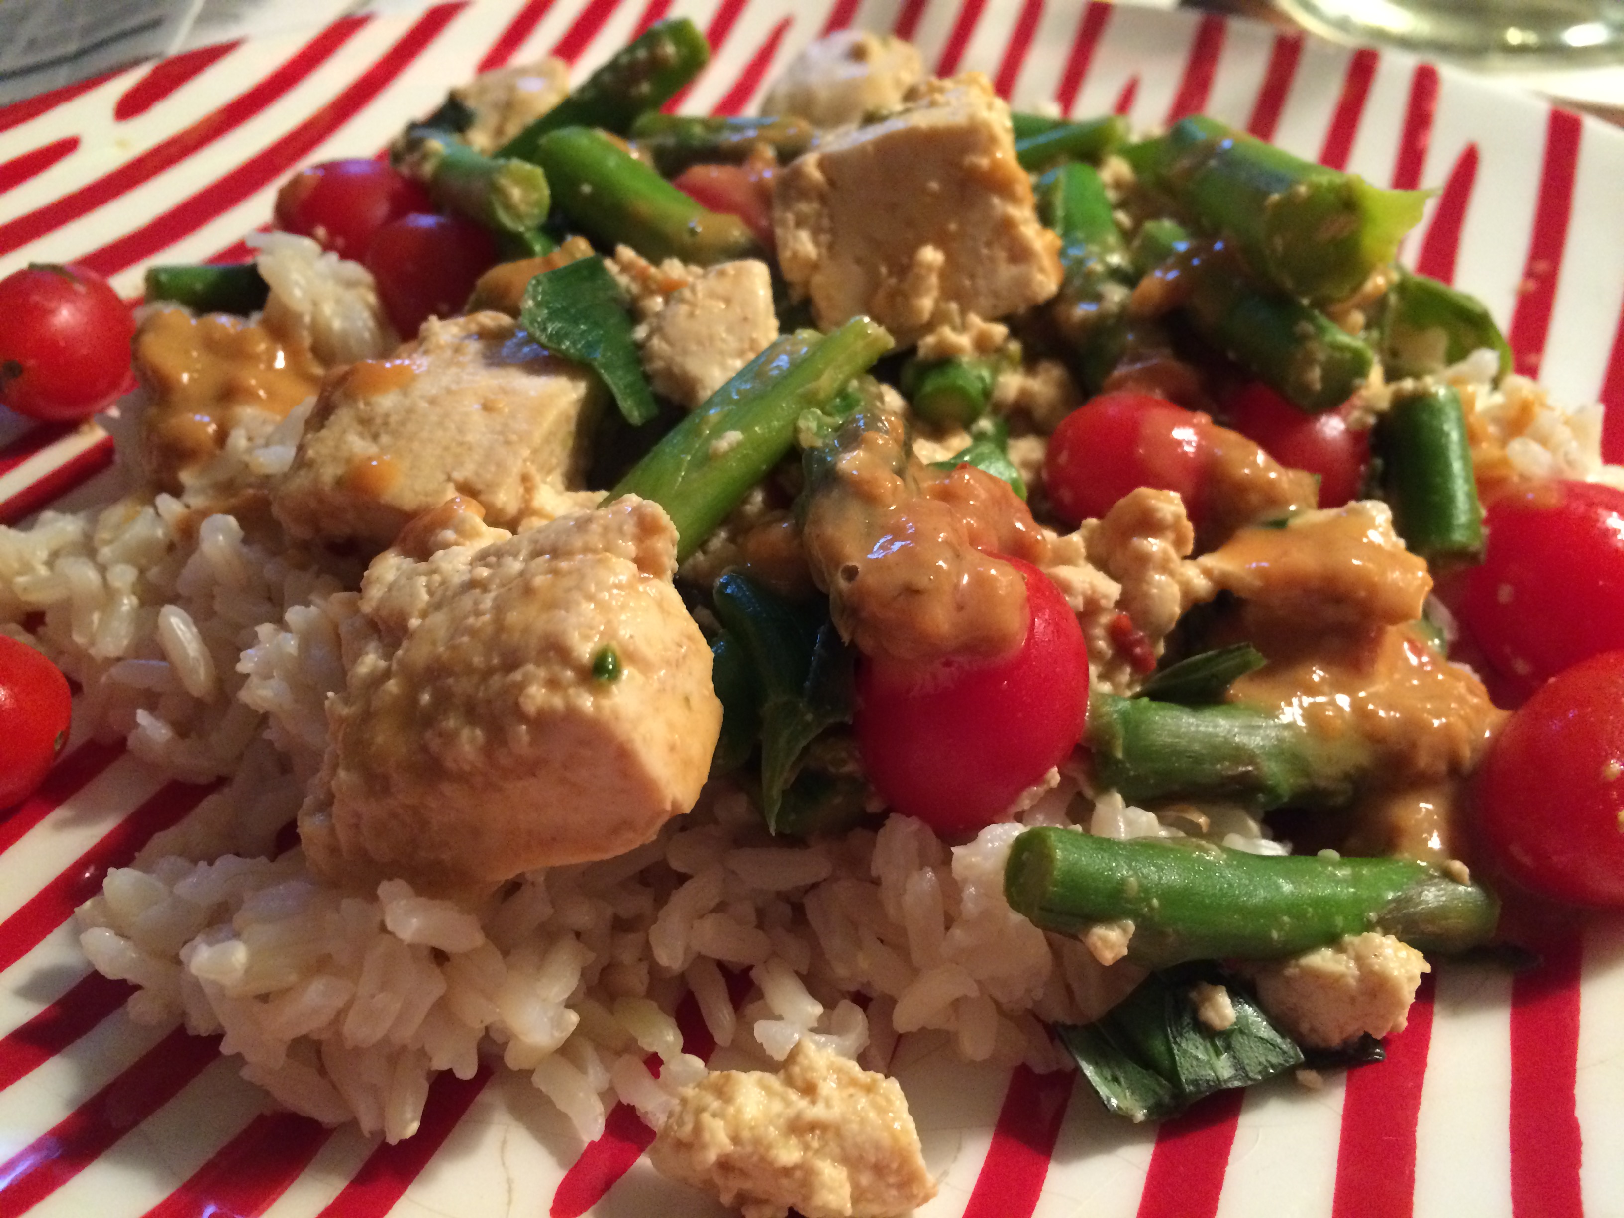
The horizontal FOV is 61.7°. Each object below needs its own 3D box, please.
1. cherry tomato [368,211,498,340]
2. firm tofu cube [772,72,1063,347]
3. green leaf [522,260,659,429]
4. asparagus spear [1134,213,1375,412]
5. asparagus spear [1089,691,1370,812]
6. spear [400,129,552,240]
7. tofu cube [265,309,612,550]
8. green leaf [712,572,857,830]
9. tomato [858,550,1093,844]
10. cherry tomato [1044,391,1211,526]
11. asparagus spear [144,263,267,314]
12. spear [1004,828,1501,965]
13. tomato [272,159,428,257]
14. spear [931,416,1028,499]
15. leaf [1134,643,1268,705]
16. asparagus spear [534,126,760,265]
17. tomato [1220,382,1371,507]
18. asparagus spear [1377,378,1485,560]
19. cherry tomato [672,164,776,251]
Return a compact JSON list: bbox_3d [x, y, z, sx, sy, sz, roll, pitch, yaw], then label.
[{"bbox_3d":[-0.075,-0.065,0.268,0.026,0.026,0.026,3,38,0],"label":"cherry tomato"},{"bbox_3d":[0.016,-0.062,0.212,0.032,0.031,0.026,-16,38,-9],"label":"firm tofu cube"},{"bbox_3d":[-0.037,-0.044,0.224,0.019,0.029,0.008,-21,0,-2],"label":"green leaf"},{"bbox_3d":[0.059,-0.043,0.191,0.011,0.011,0.037,-16,44,-21],"label":"asparagus spear"},{"bbox_3d":[0.042,0.014,0.134,0.029,0.010,0.010,5,36,2],"label":"asparagus spear"},{"bbox_3d":[-0.068,-0.086,0.275,0.032,0.015,0.015,22,41,38],"label":"spear"},{"bbox_3d":[-0.047,-0.021,0.171,0.031,0.023,0.028,-1,52,-2],"label":"tofu cube"},{"bbox_3d":[-0.003,0.011,0.170,0.018,0.031,0.013,-9,-6,0],"label":"green leaf"},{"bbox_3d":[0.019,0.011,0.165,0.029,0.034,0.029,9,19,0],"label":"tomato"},{"bbox_3d":[0.041,-0.019,0.180,0.021,0.020,0.021,0,36,0],"label":"cherry tomato"},{"bbox_3d":[-0.101,-0.055,0.233,0.025,0.009,0.009,0,36,-5],"label":"asparagus spear"},{"bbox_3d":[0.041,0.025,0.119,0.047,0.010,0.010,8,34,-15],"label":"spear"},{"bbox_3d":[-0.097,-0.083,0.287,0.033,0.027,0.028,3,38,0],"label":"tomato"},{"bbox_3d":[0.026,-0.024,0.213,0.017,0.013,0.015,3,38,0],"label":"spear"},{"bbox_3d":[0.049,0.009,0.173,0.018,0.009,0.006,-18,18,0],"label":"leaf"},{"bbox_3d":[-0.034,-0.084,0.275,0.051,0.013,0.013,25,43,24],"label":"asparagus spear"},{"bbox_3d":[0.083,-0.028,0.232,0.026,0.026,0.026,3,38,0],"label":"tomato"},{"bbox_3d":[0.072,-0.016,0.158,0.010,0.010,0.026,5,54,7],"label":"asparagus spear"},{"bbox_3d":[-0.015,-0.066,0.238,0.022,0.021,0.022,0,36,0],"label":"cherry tomato"}]

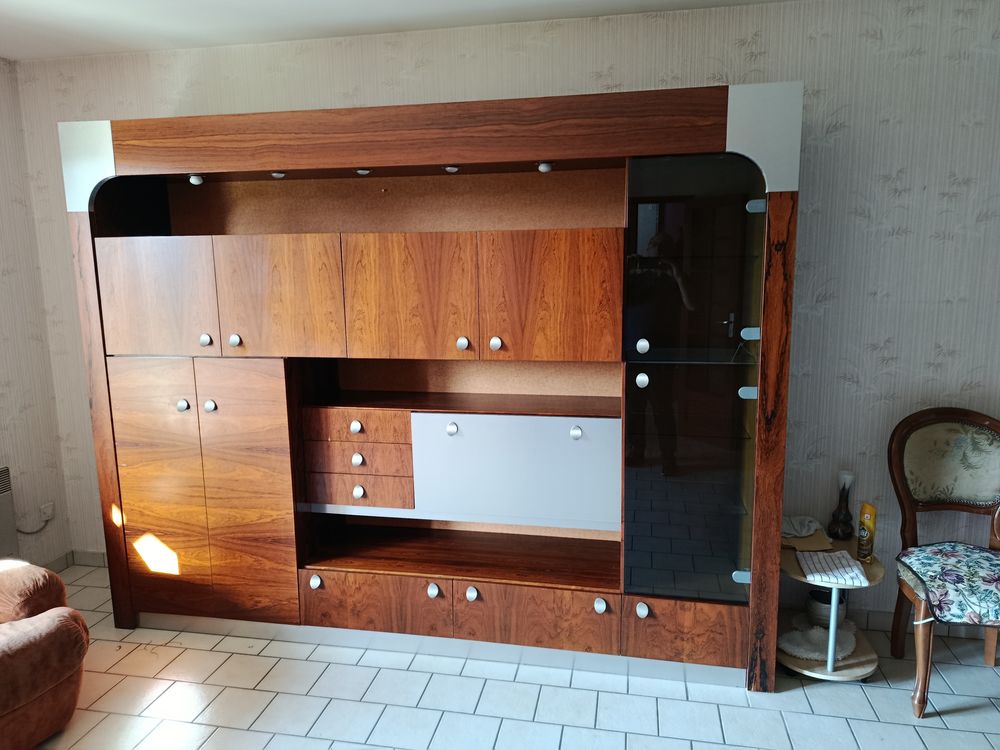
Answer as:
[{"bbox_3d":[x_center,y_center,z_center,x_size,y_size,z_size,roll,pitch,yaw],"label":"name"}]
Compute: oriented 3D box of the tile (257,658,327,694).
[{"bbox_3d":[-0.763,1.118,2.563,0.200,0.010,0.200,1,9,11],"label":"tile"}]

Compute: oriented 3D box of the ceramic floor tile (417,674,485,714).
[{"bbox_3d":[-0.167,1.130,2.450,0.200,0.010,0.200,1,9,11],"label":"ceramic floor tile"}]

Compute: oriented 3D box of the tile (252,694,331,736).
[{"bbox_3d":[-0.706,1.154,2.353,0.200,0.010,0.199,1,9,11],"label":"tile"}]

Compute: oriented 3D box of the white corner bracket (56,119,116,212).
[{"bbox_3d":[-1.552,-0.788,2.634,0.228,0.328,0.025,1,9,11],"label":"white corner bracket"}]

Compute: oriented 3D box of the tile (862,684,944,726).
[{"bbox_3d":[1.368,1.129,2.355,0.200,0.010,0.199,1,9,11],"label":"tile"}]

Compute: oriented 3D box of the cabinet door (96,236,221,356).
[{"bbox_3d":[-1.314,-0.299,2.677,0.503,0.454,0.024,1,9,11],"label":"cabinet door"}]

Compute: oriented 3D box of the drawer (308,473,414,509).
[{"bbox_3d":[-0.510,0.424,2.846,0.435,0.126,0.334,1,9,11],"label":"drawer"}]

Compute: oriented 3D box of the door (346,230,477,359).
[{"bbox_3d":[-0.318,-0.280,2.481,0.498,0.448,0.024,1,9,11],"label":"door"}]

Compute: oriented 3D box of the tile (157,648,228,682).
[{"bbox_3d":[-1.161,1.111,2.638,0.200,0.010,0.200,1,9,11],"label":"tile"}]

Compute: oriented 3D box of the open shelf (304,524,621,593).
[{"bbox_3d":[-0.132,0.723,2.813,1.225,0.022,0.433,1,9,11],"label":"open shelf"}]

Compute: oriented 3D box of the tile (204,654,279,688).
[{"bbox_3d":[-0.965,1.116,2.604,0.200,0.010,0.199,1,9,11],"label":"tile"}]

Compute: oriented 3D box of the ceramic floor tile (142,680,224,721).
[{"bbox_3d":[-1.105,1.146,2.430,0.200,0.010,0.199,1,9,11],"label":"ceramic floor tile"}]

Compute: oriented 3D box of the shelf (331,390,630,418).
[{"bbox_3d":[-0.130,0.115,2.749,1.211,0.020,0.375,1,9,11],"label":"shelf"}]

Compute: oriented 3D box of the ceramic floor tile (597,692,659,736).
[{"bbox_3d":[0.430,1.142,2.337,0.200,0.010,0.200,1,9,11],"label":"ceramic floor tile"}]

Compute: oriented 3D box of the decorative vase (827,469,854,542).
[{"bbox_3d":[1.351,0.516,2.725,0.097,0.263,0.097,1,9,11],"label":"decorative vase"}]

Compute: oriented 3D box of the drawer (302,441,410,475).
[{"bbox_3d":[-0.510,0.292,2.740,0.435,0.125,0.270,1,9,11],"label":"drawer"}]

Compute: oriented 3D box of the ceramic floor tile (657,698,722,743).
[{"bbox_3d":[0.630,1.147,2.296,0.200,0.010,0.199,1,9,11],"label":"ceramic floor tile"}]

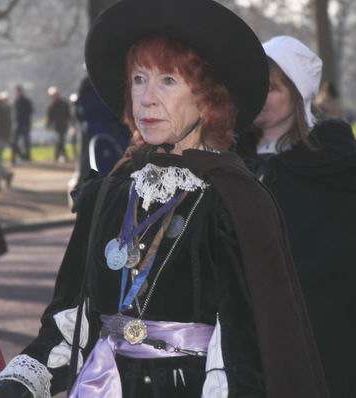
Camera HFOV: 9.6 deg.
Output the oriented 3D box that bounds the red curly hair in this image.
[{"bbox_3d":[0.005,-0.194,3.550,0.190,0.220,0.205,2,4,31],"label":"red curly hair"}]

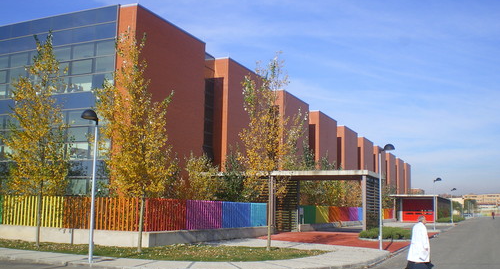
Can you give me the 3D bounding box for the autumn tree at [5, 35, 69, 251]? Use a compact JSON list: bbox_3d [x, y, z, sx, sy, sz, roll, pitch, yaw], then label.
[{"bbox_3d":[-8.600,0.112,23.002,2.750,9.000,2.750,-2,-8,23],"label":"autumn tree"}]

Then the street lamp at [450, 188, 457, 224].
[{"bbox_3d":[26.764,9.449,71.914,0.680,4.570,0.450,-2,-8,23],"label":"street lamp"}]

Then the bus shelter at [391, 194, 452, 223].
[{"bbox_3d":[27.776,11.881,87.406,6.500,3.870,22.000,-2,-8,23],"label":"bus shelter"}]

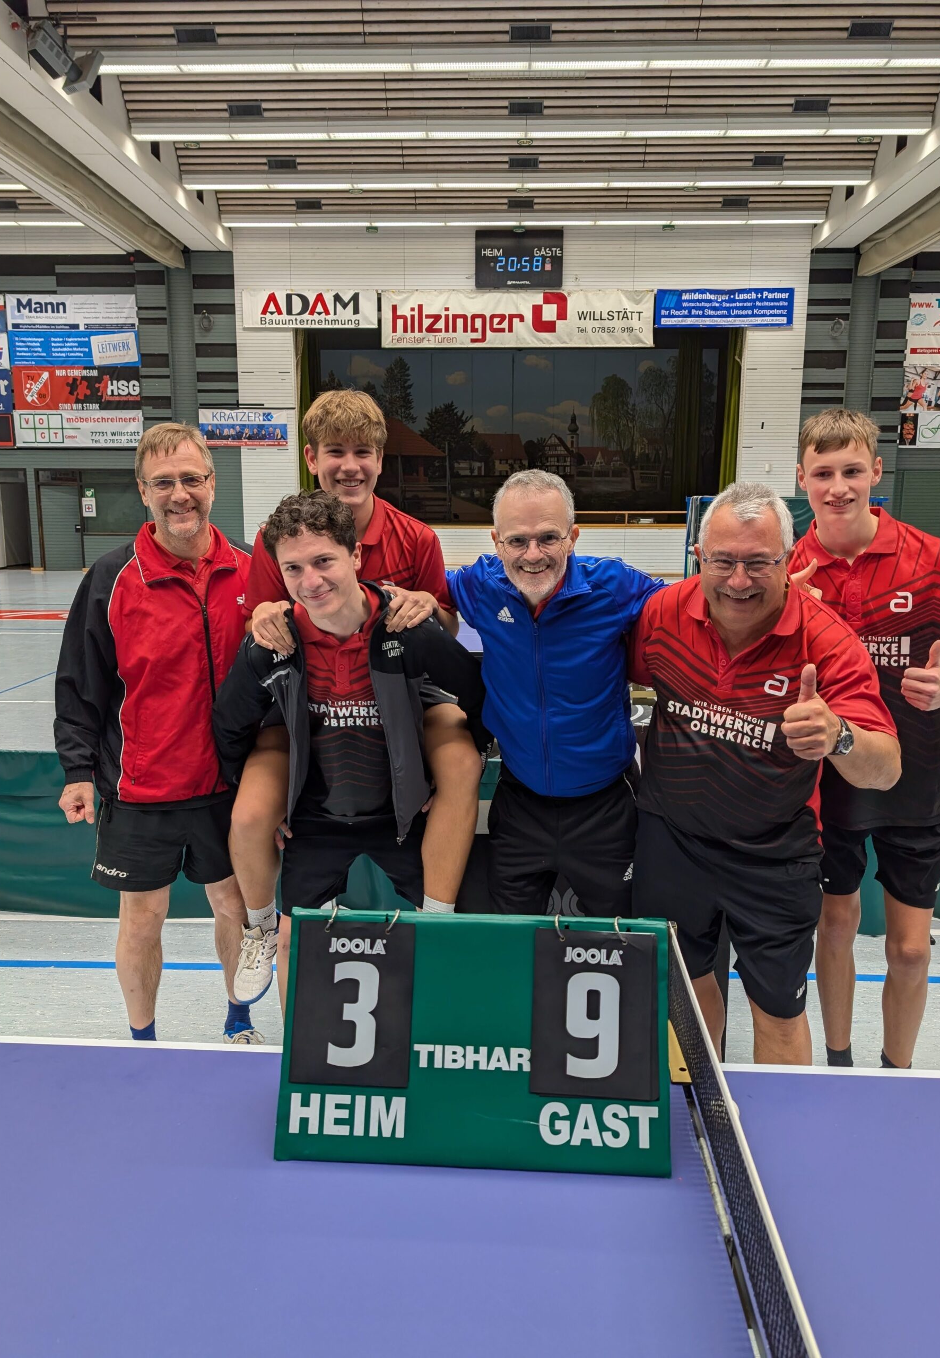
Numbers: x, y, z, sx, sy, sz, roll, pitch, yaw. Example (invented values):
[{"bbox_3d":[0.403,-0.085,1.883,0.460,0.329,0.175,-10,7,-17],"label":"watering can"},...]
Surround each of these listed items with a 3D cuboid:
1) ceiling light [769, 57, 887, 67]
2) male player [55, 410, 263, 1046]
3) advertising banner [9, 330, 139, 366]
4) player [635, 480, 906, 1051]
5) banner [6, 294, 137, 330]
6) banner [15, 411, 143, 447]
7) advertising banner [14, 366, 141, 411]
[{"bbox_3d":[4.697,-8.116,12.373,1.550,0.080,0.240,1,11,2],"label":"ceiling light"},{"bbox_3d":[-0.793,0.279,2.492,0.600,1.830,0.450,-5,12,-26],"label":"male player"},{"bbox_3d":[-8.786,-7.345,20.966,2.913,0.757,0.030,0,11,2],"label":"advertising banner"},{"bbox_3d":[0.556,0.462,1.925,0.640,1.690,0.660,3,11,15],"label":"player"},{"bbox_3d":[-8.863,-8.159,21.010,2.914,0.759,0.030,1,11,2],"label":"banner"},{"bbox_3d":[-8.829,-5.638,21.295,2.932,0.797,0.030,0,11,2],"label":"banner"},{"bbox_3d":[-8.864,-6.565,21.312,2.917,0.956,0.030,1,11,2],"label":"advertising banner"}]

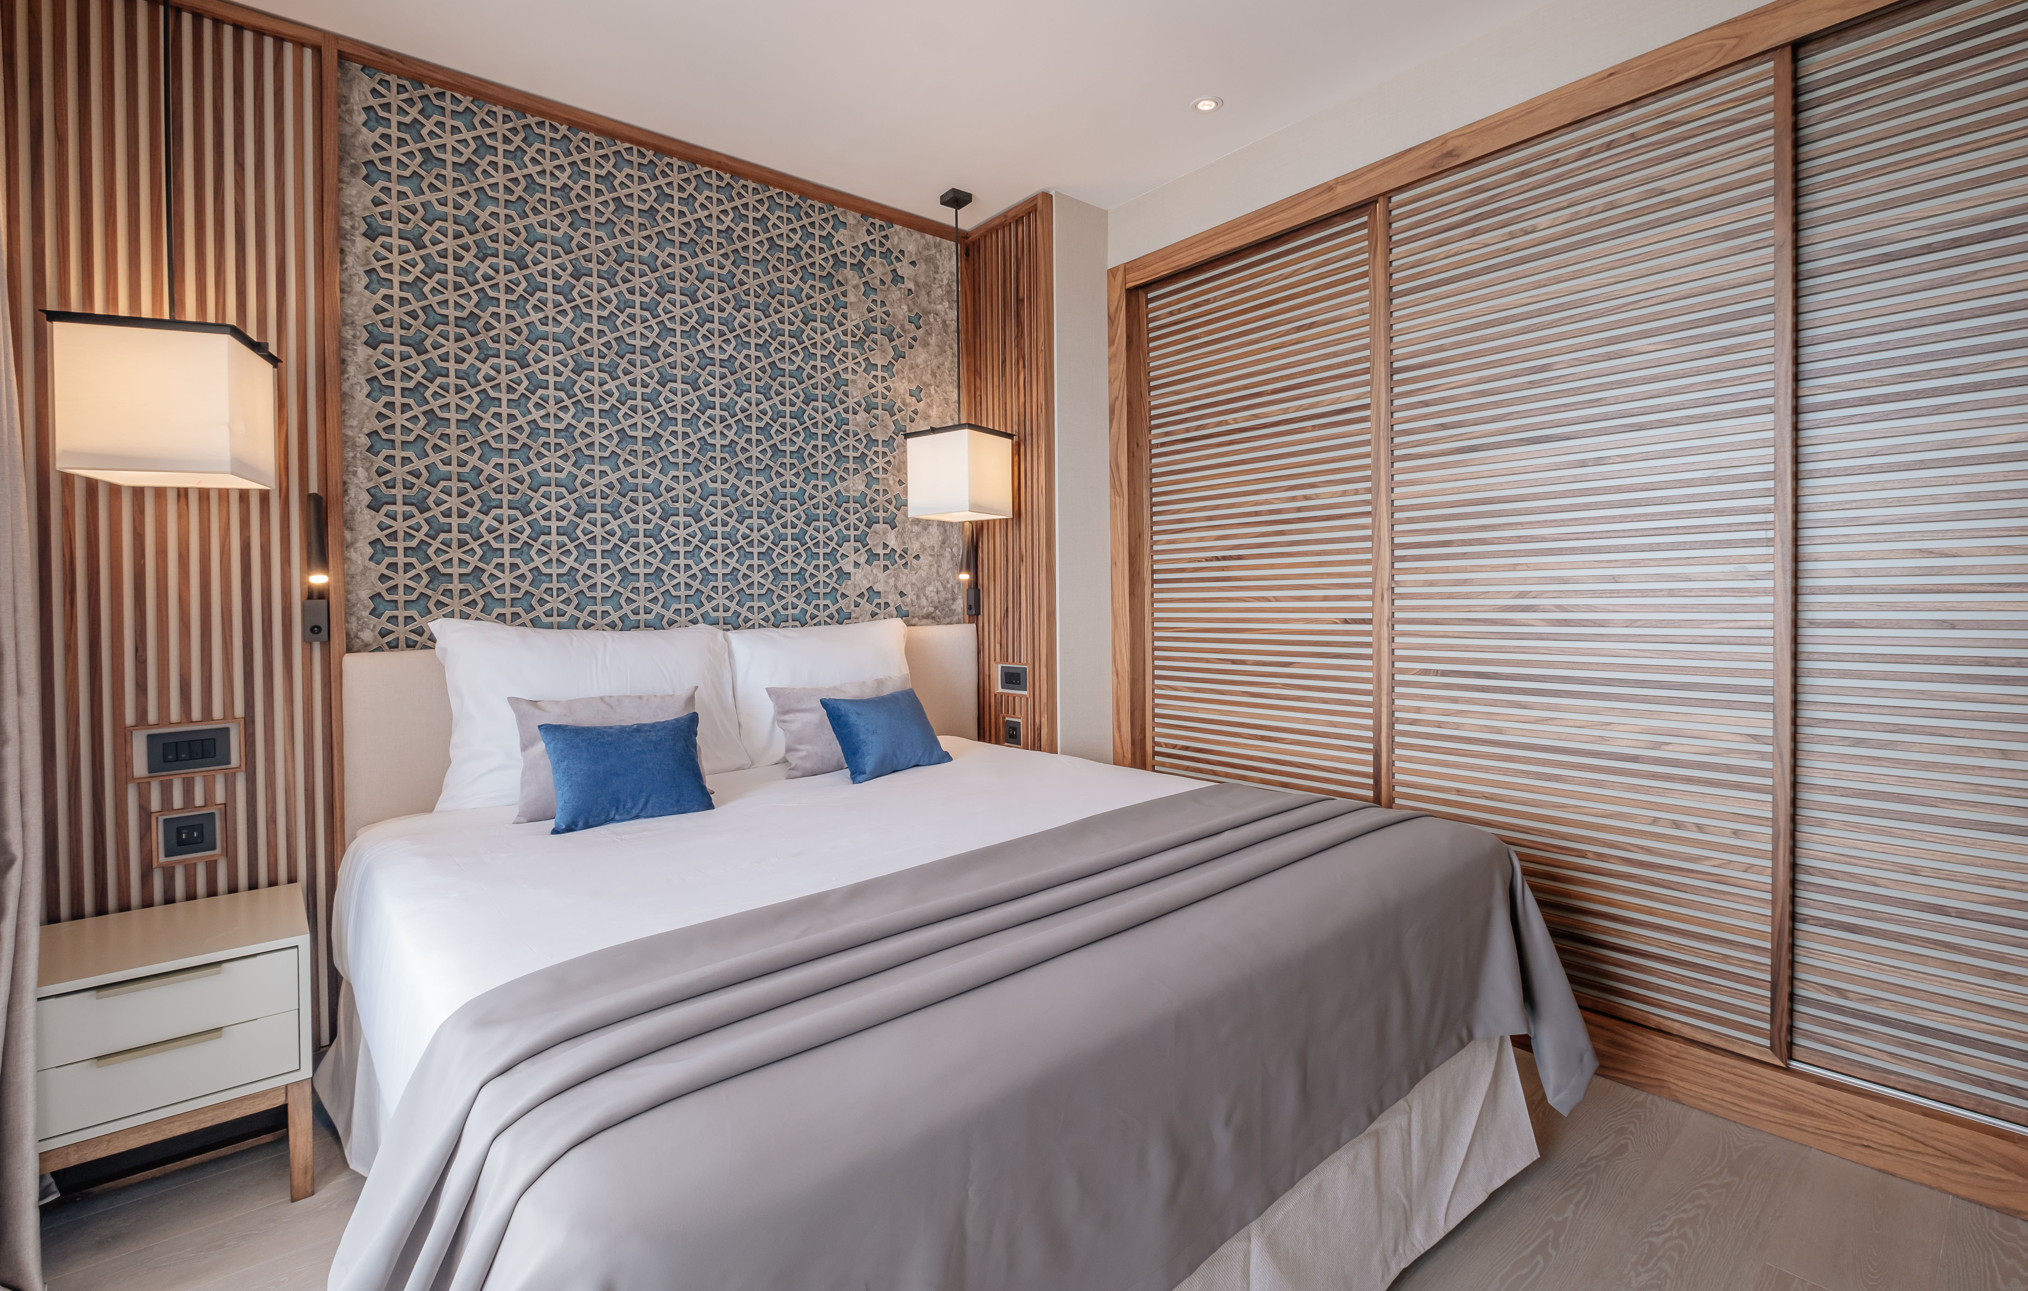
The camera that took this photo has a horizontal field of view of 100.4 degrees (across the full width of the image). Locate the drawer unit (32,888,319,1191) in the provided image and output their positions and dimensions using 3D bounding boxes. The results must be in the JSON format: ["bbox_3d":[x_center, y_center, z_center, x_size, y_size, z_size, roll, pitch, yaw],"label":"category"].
[{"bbox_3d":[-1.837,0.900,1.848,0.460,0.560,0.475,-1,1,-41],"label":"drawer unit"}]

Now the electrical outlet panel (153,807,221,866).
[{"bbox_3d":[-1.991,0.463,2.043,0.126,0.128,0.020,-1,1,-41],"label":"electrical outlet panel"}]

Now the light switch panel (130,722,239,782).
[{"bbox_3d":[-1.994,0.253,2.040,0.193,0.120,0.020,-1,1,-41],"label":"light switch panel"}]

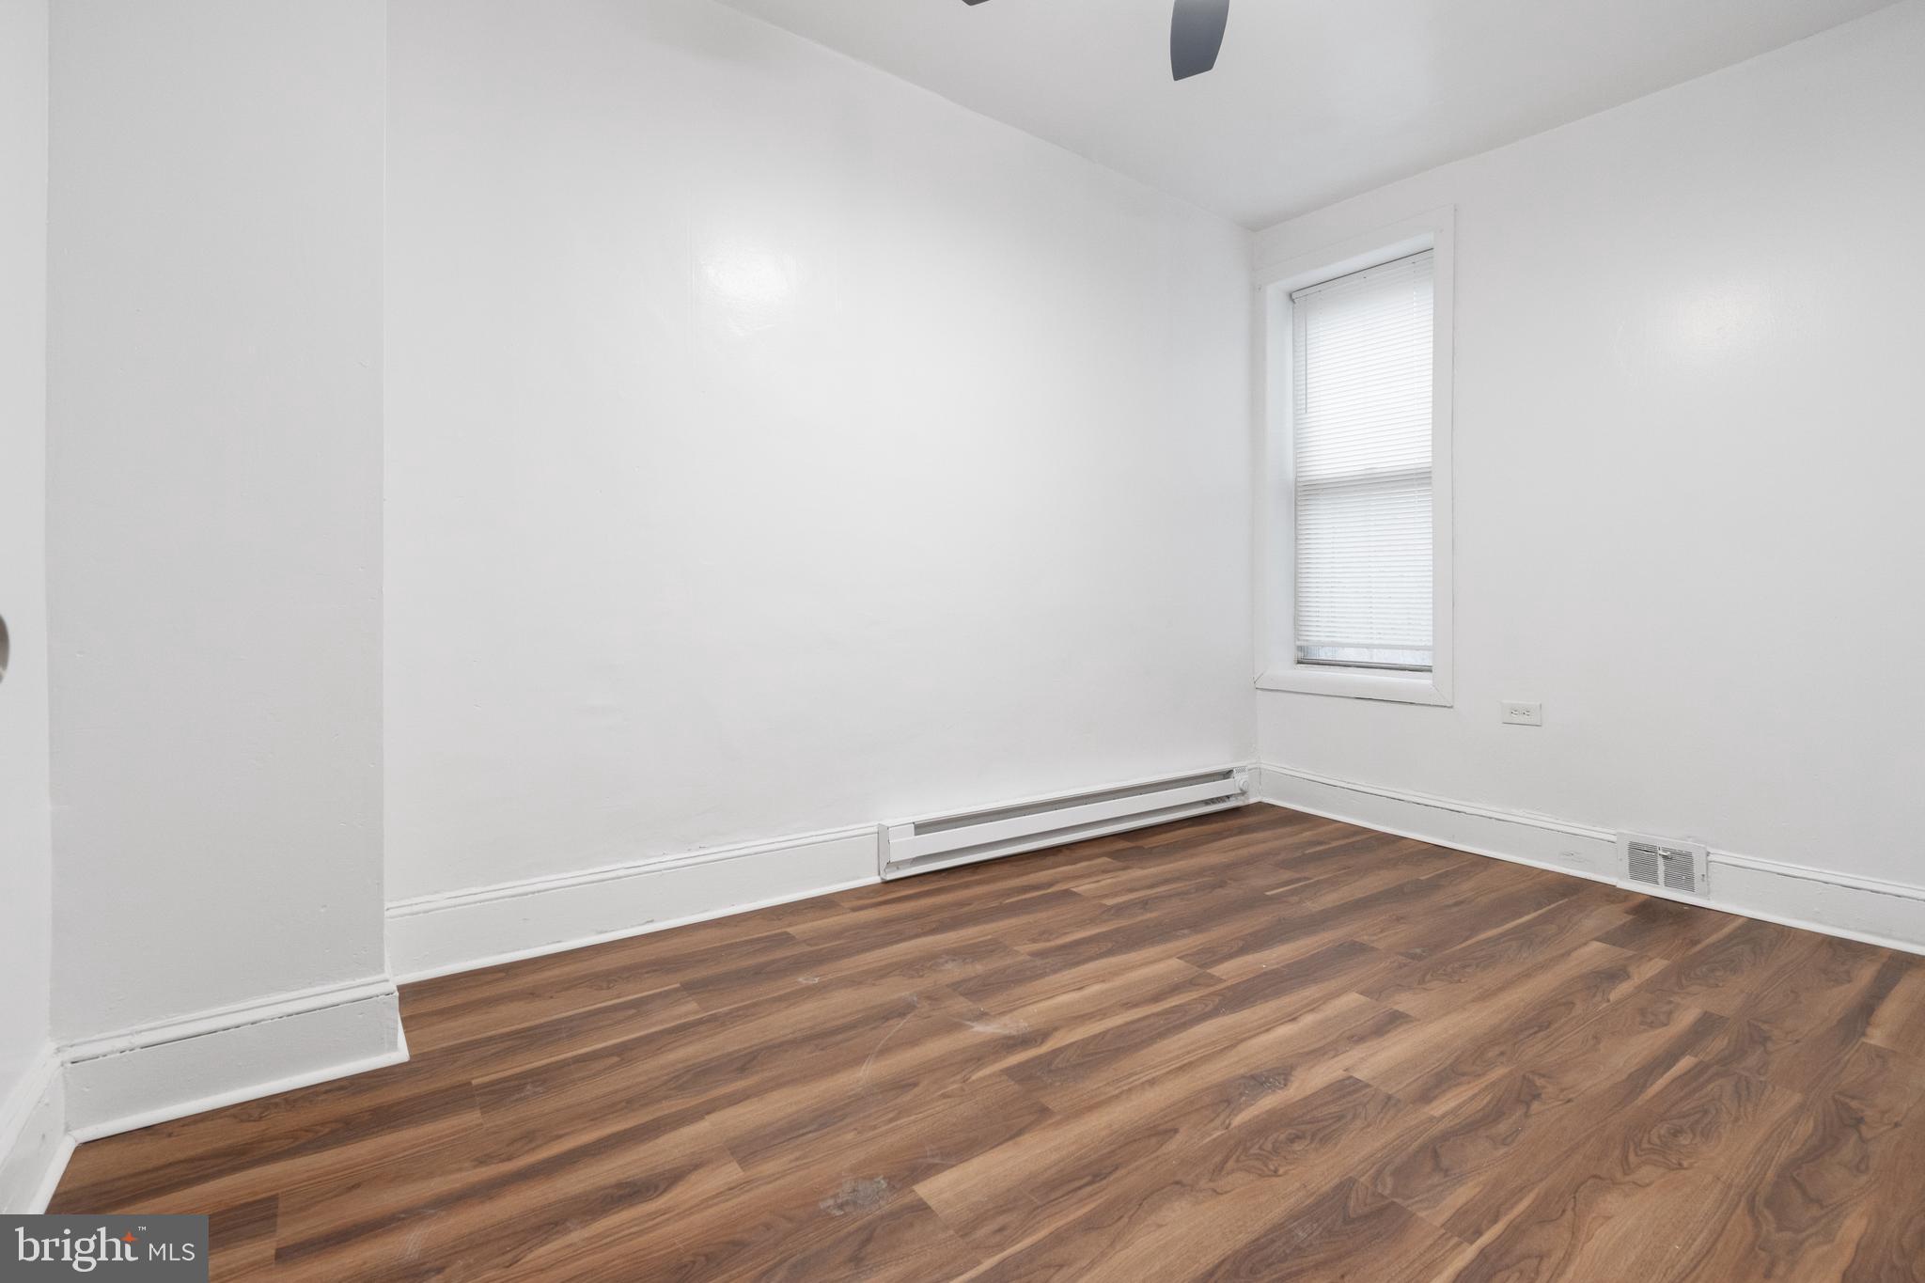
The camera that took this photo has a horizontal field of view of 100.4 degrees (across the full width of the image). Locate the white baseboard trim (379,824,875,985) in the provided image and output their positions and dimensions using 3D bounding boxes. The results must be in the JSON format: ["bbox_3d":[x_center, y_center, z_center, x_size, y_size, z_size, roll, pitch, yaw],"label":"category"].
[{"bbox_3d":[-0.745,0.646,2.087,1.217,0.176,0.035,-1,1,-36],"label":"white baseboard trim"}]

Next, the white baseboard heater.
[{"bbox_3d":[0.500,0.633,2.964,1.815,0.164,0.067,-1,1,-36],"label":"white baseboard heater"}]

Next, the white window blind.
[{"bbox_3d":[1.683,-0.751,3.356,0.038,1.619,0.631,-1,1,-37],"label":"white window blind"}]

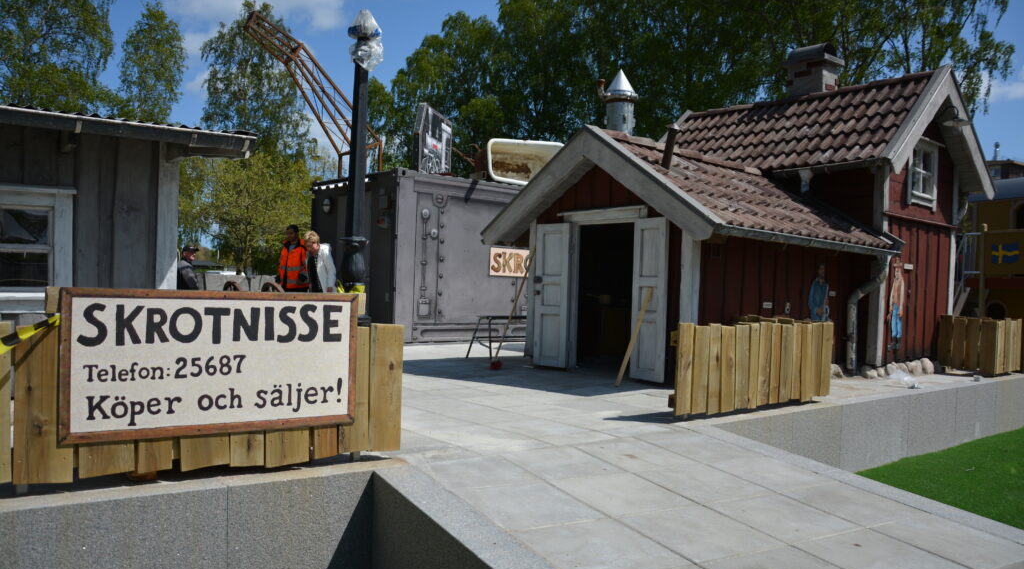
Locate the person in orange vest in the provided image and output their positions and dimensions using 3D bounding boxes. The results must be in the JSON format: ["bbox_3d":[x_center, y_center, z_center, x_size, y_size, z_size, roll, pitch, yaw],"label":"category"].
[{"bbox_3d":[-3.467,-0.058,12.100,0.540,1.776,0.360,2,0,9],"label":"person in orange vest"}]

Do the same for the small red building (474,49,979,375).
[{"bbox_3d":[3.327,-1.384,11.255,7.411,4.840,4.480,2,0,-40],"label":"small red building"}]

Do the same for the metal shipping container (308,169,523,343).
[{"bbox_3d":[-0.294,-0.370,14.217,6.060,2.590,2.440,2,0,-43],"label":"metal shipping container"}]

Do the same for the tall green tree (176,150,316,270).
[{"bbox_3d":[-8.904,-1.922,25.999,4.800,5.159,4.800,2,0,0],"label":"tall green tree"}]

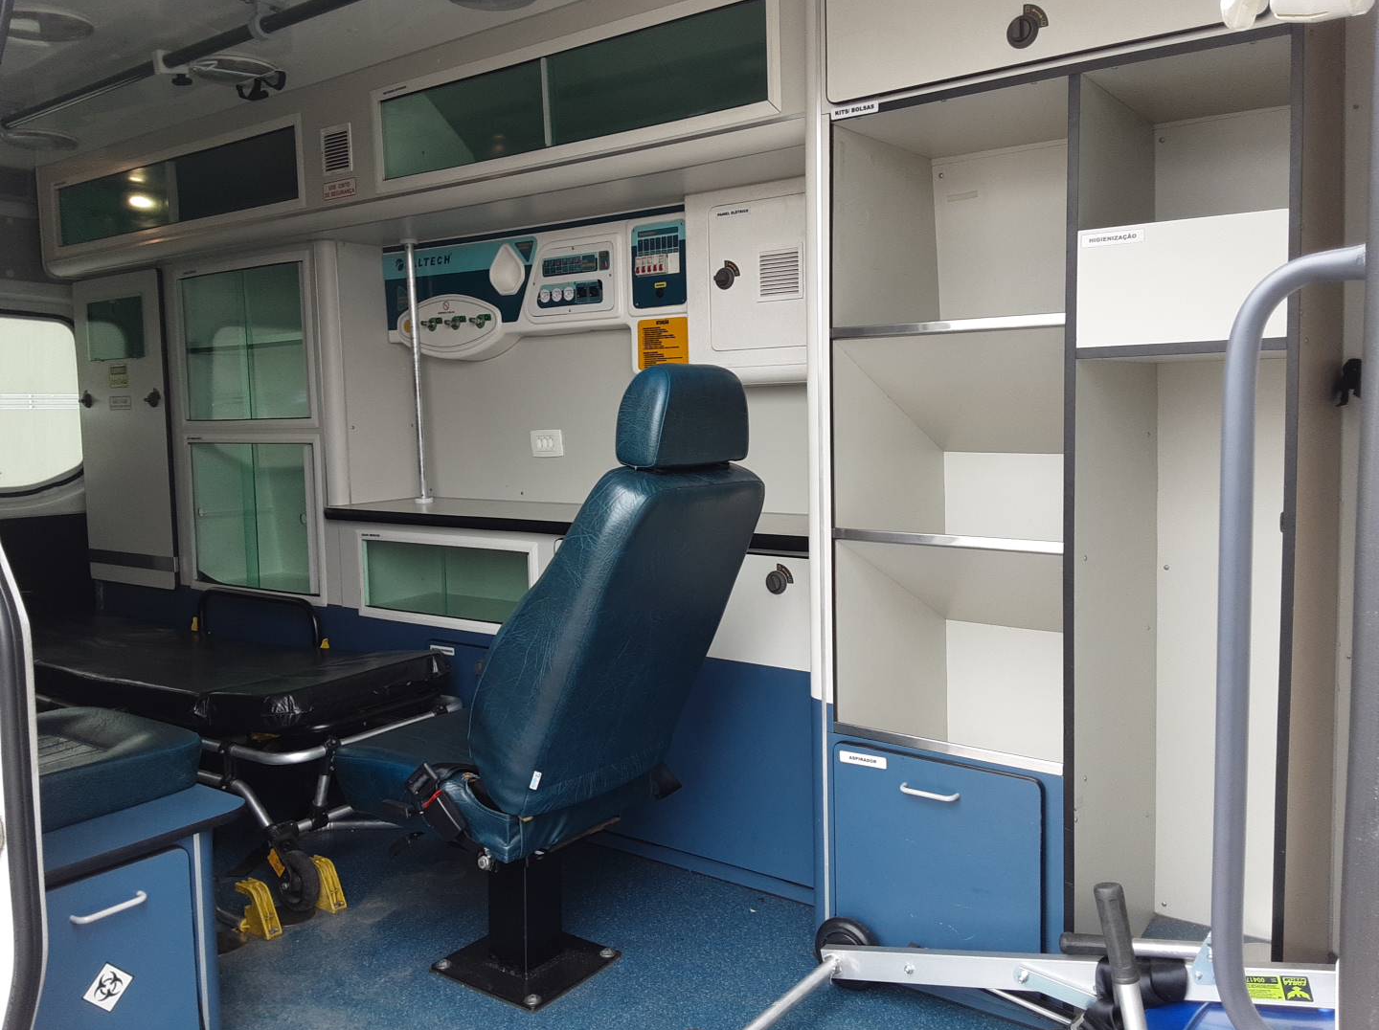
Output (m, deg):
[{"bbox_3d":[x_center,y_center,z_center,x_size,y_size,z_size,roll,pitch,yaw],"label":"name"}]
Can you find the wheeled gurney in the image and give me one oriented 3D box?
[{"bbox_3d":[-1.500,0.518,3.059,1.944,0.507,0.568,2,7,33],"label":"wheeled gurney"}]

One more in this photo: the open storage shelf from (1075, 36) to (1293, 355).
[{"bbox_3d":[0.828,-0.463,1.761,0.285,0.420,0.454,3,7,36],"label":"open storage shelf"}]

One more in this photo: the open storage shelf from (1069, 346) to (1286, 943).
[{"bbox_3d":[0.860,0.282,1.854,0.285,1.084,0.494,3,7,36],"label":"open storage shelf"}]

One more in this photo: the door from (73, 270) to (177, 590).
[{"bbox_3d":[-1.894,-0.280,3.752,0.571,1.018,0.029,3,7,36],"label":"door"}]

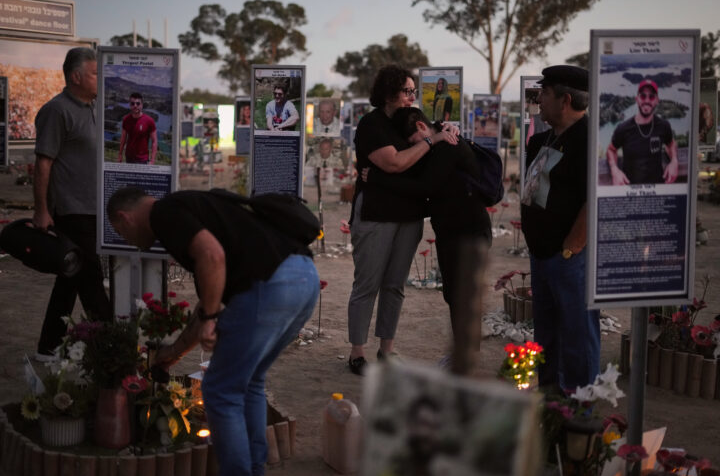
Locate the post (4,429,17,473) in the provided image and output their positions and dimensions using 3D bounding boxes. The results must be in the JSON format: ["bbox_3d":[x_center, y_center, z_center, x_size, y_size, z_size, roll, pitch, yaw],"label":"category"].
[{"bbox_3d":[-1.372,0.837,3.930,0.055,0.185,0.055,-2,8,-17],"label":"post"}]

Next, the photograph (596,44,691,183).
[{"bbox_3d":[0.991,-0.434,3.475,0.340,0.510,0.020,-2,7,-7],"label":"photograph"}]

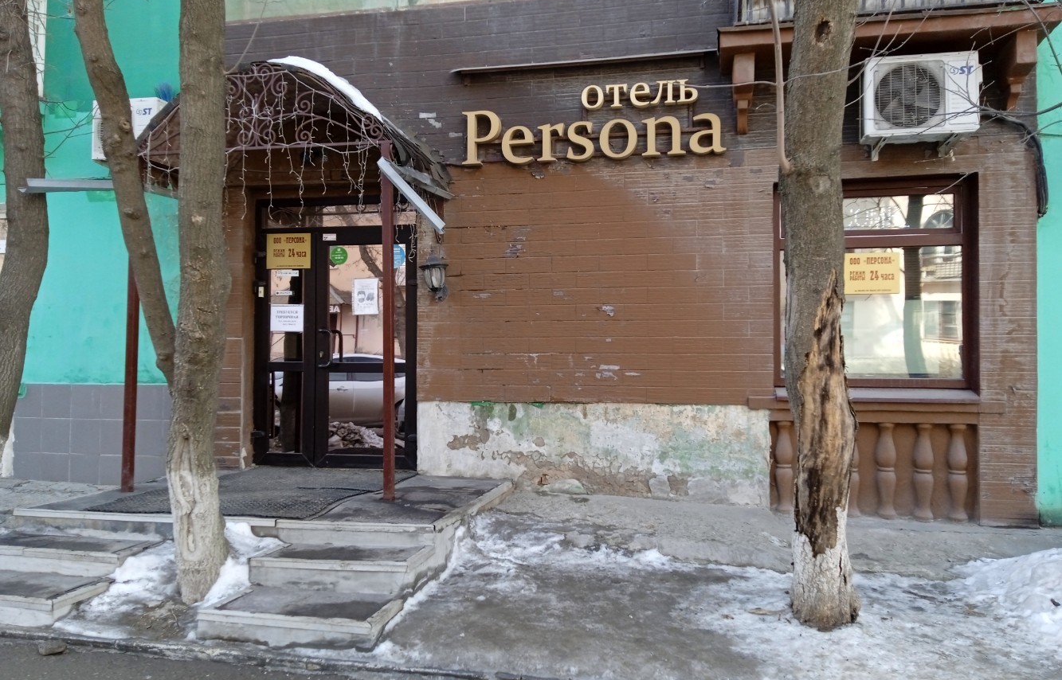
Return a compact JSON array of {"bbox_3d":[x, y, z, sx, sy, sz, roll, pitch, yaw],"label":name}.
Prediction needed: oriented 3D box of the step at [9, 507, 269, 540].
[{"bbox_3d":[-2.365,1.141,5.349,1.780,0.145,0.250,0,-1,13],"label":"step"}]

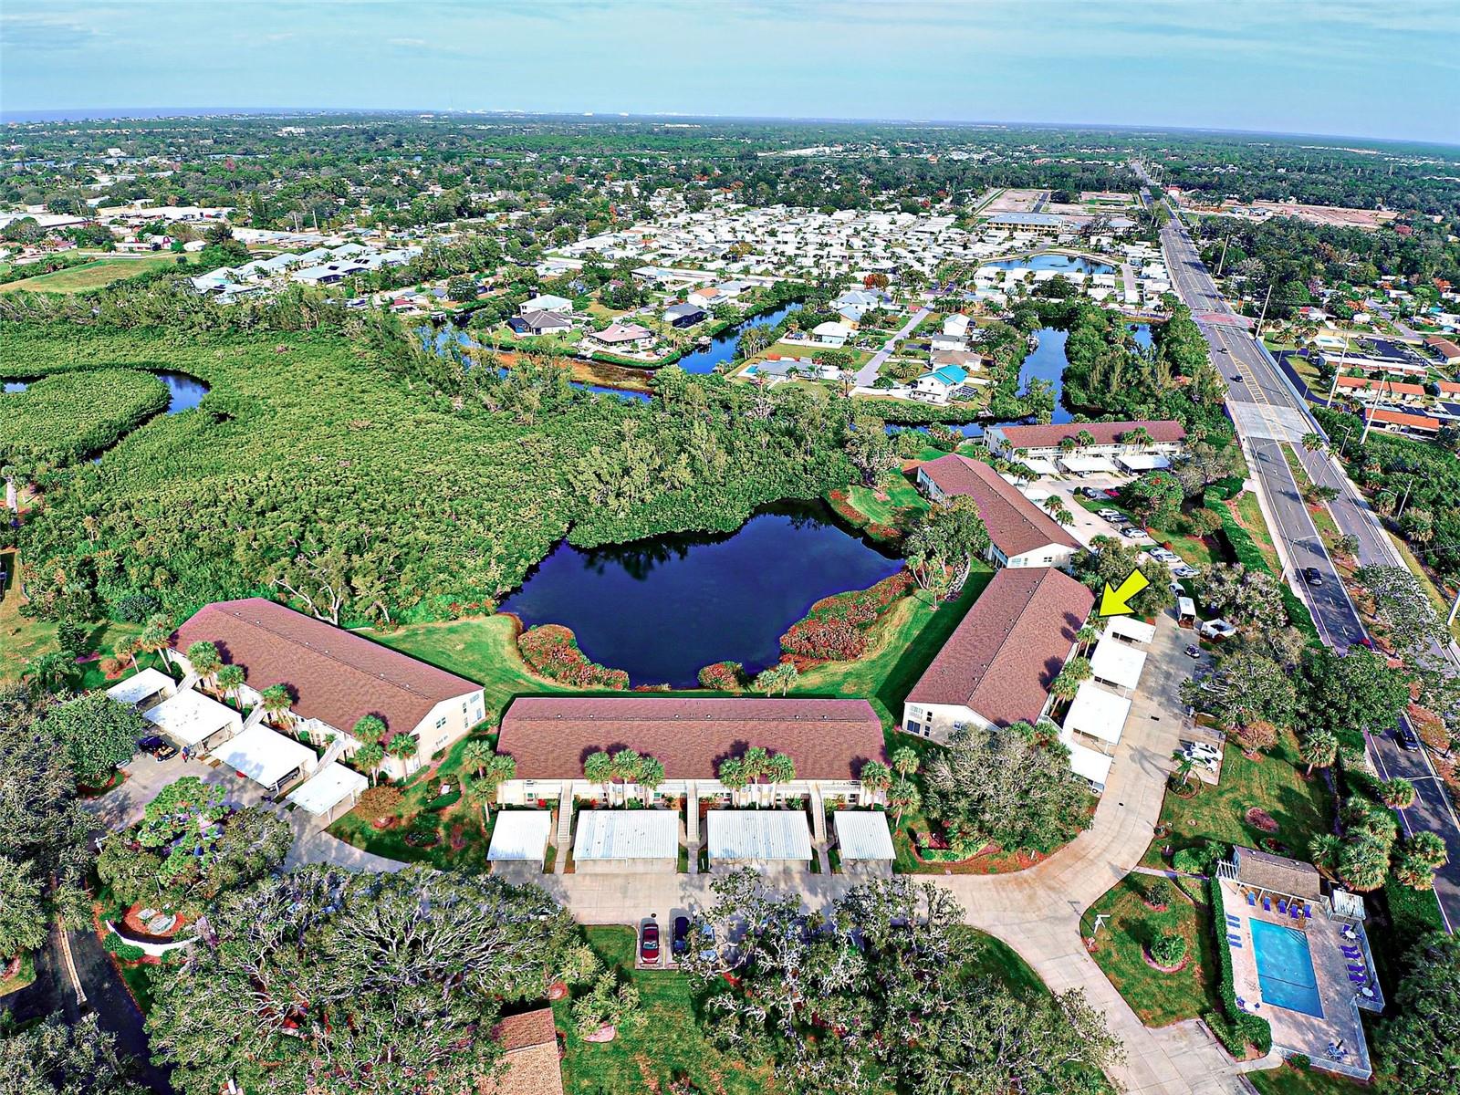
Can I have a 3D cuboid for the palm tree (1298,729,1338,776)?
[{"bbox_3d":[85.162,30.553,103.930,5.065,7.111,5.065,1,28,0],"label":"palm tree"}]

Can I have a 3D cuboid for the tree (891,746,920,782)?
[{"bbox_3d":[24.160,31.321,99.459,3.951,7.719,3.951,1,28,0],"label":"tree"}]

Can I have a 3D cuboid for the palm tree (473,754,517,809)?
[{"bbox_3d":[-30.233,31.625,94.792,4.700,8.600,4.700,1,30,0],"label":"palm tree"}]

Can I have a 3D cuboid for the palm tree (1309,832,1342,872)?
[{"bbox_3d":[74.255,38.877,89.841,4.052,5.349,4.052,1,28,0],"label":"palm tree"}]

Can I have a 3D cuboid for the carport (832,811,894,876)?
[{"bbox_3d":[17.059,37.698,92.133,6.710,2.550,7.010,1,31,-1],"label":"carport"}]

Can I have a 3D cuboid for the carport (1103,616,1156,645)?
[{"bbox_3d":[72.382,15.682,130.232,7.300,2.550,6.100,20,36,28],"label":"carport"}]

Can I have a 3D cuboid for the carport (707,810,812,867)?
[{"bbox_3d":[3.648,37.602,91.849,12.840,2.550,7.100,0,31,-1],"label":"carport"}]

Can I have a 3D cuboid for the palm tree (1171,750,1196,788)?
[{"bbox_3d":[64.535,31.487,101.935,3.700,5.200,3.700,1,30,0],"label":"palm tree"}]

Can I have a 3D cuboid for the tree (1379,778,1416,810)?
[{"bbox_3d":[89.516,34.076,96.778,4.700,6.400,4.700,1,31,0],"label":"tree"}]

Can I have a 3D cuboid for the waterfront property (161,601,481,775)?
[{"bbox_3d":[-66.464,20.076,116.365,53.267,8.205,16.616,15,31,23],"label":"waterfront property"}]

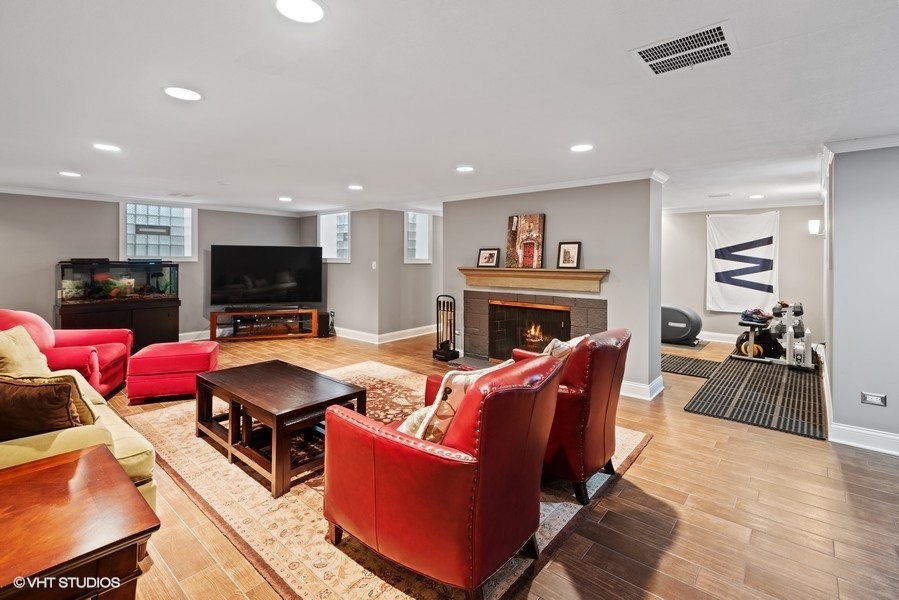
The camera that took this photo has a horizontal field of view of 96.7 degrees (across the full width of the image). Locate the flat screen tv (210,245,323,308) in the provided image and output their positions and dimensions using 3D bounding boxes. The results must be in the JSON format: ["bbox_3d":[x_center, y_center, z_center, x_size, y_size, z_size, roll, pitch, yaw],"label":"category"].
[{"bbox_3d":[-3.011,-0.414,6.678,1.670,0.955,0.070,-2,4,-22],"label":"flat screen tv"}]

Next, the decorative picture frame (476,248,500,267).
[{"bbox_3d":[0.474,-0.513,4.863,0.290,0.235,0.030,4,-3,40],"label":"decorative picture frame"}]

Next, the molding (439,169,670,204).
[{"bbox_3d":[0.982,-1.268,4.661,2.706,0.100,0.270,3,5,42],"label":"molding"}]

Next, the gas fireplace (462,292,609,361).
[{"bbox_3d":[0.957,0.393,4.721,1.840,0.935,0.280,3,5,42],"label":"gas fireplace"}]

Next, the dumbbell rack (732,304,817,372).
[{"bbox_3d":[4.267,0.416,5.276,0.840,0.740,0.550,4,6,40],"label":"dumbbell rack"}]

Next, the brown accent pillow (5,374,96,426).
[{"bbox_3d":[-2.020,0.553,1.950,0.180,0.300,0.430,5,7,44],"label":"brown accent pillow"}]

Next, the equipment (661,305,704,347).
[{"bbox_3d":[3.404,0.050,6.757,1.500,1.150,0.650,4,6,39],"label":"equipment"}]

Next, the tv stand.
[{"bbox_3d":[-3.086,0.384,6.811,1.680,0.470,0.460,-1,5,-14],"label":"tv stand"}]

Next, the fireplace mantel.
[{"bbox_3d":[0.869,-0.236,4.510,1.822,0.235,0.170,4,6,40],"label":"fireplace mantel"}]

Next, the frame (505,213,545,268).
[{"bbox_3d":[0.871,-0.671,4.604,0.450,0.605,0.045,3,0,42],"label":"frame"}]

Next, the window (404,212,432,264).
[{"bbox_3d":[-0.567,-1.060,6.926,0.130,0.870,0.681,4,6,40],"label":"window"}]

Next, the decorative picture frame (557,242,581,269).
[{"bbox_3d":[1.275,-0.471,4.254,0.238,0.285,0.030,3,-6,42],"label":"decorative picture frame"}]

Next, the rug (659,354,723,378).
[{"bbox_3d":[2.793,0.795,5.123,1.050,0.020,0.900,4,6,40],"label":"rug"}]

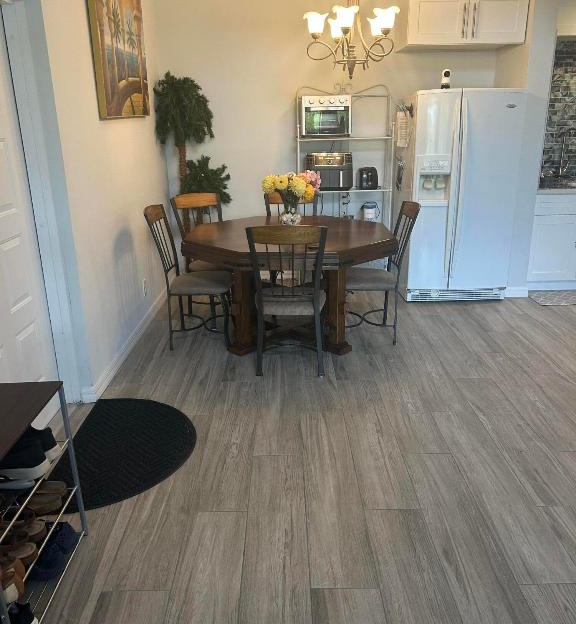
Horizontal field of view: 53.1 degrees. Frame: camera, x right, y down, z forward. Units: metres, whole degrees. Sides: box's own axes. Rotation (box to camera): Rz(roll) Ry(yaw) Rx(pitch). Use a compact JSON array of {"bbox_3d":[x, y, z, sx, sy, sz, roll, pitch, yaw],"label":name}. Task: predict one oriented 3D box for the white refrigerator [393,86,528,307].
[{"bbox_3d":[1.425,-1.004,4.990,0.835,1.691,0.790,-1,19,0],"label":"white refrigerator"}]

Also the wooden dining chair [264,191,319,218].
[{"bbox_3d":[0.041,-0.486,4.695,0.460,0.945,0.540,-1,19,0],"label":"wooden dining chair"}]

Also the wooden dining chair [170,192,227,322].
[{"bbox_3d":[-0.570,-0.416,4.576,0.465,0.955,0.527,-17,25,-40],"label":"wooden dining chair"}]

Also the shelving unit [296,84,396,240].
[{"bbox_3d":[0.504,-1.091,5.189,0.824,1.811,0.331,-1,19,0],"label":"shelving unit"}]

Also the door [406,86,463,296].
[{"bbox_3d":[1.179,-0.949,4.664,0.335,1.570,0.100,-1,19,0],"label":"door"}]

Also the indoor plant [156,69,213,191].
[{"bbox_3d":[-0.854,-1.065,5.041,0.524,1.894,0.524,-1,19,0],"label":"indoor plant"}]

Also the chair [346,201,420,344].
[{"bbox_3d":[0.610,-0.282,4.128,0.527,0.955,0.465,-1,19,0],"label":"chair"}]

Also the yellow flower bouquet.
[{"bbox_3d":[0.025,-0.797,4.113,0.410,0.410,0.360,-1,19,0],"label":"yellow flower bouquet"}]

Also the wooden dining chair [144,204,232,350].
[{"bbox_3d":[-0.665,-0.254,4.100,0.527,0.955,0.465,-1,19,0],"label":"wooden dining chair"}]

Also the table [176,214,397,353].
[{"bbox_3d":[0.020,-0.215,4.196,1.420,0.755,1.330,-1,19,0],"label":"table"}]

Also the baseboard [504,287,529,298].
[{"bbox_3d":[1.987,-0.173,5.006,0.205,0.090,0.018,-1,19,0],"label":"baseboard"}]

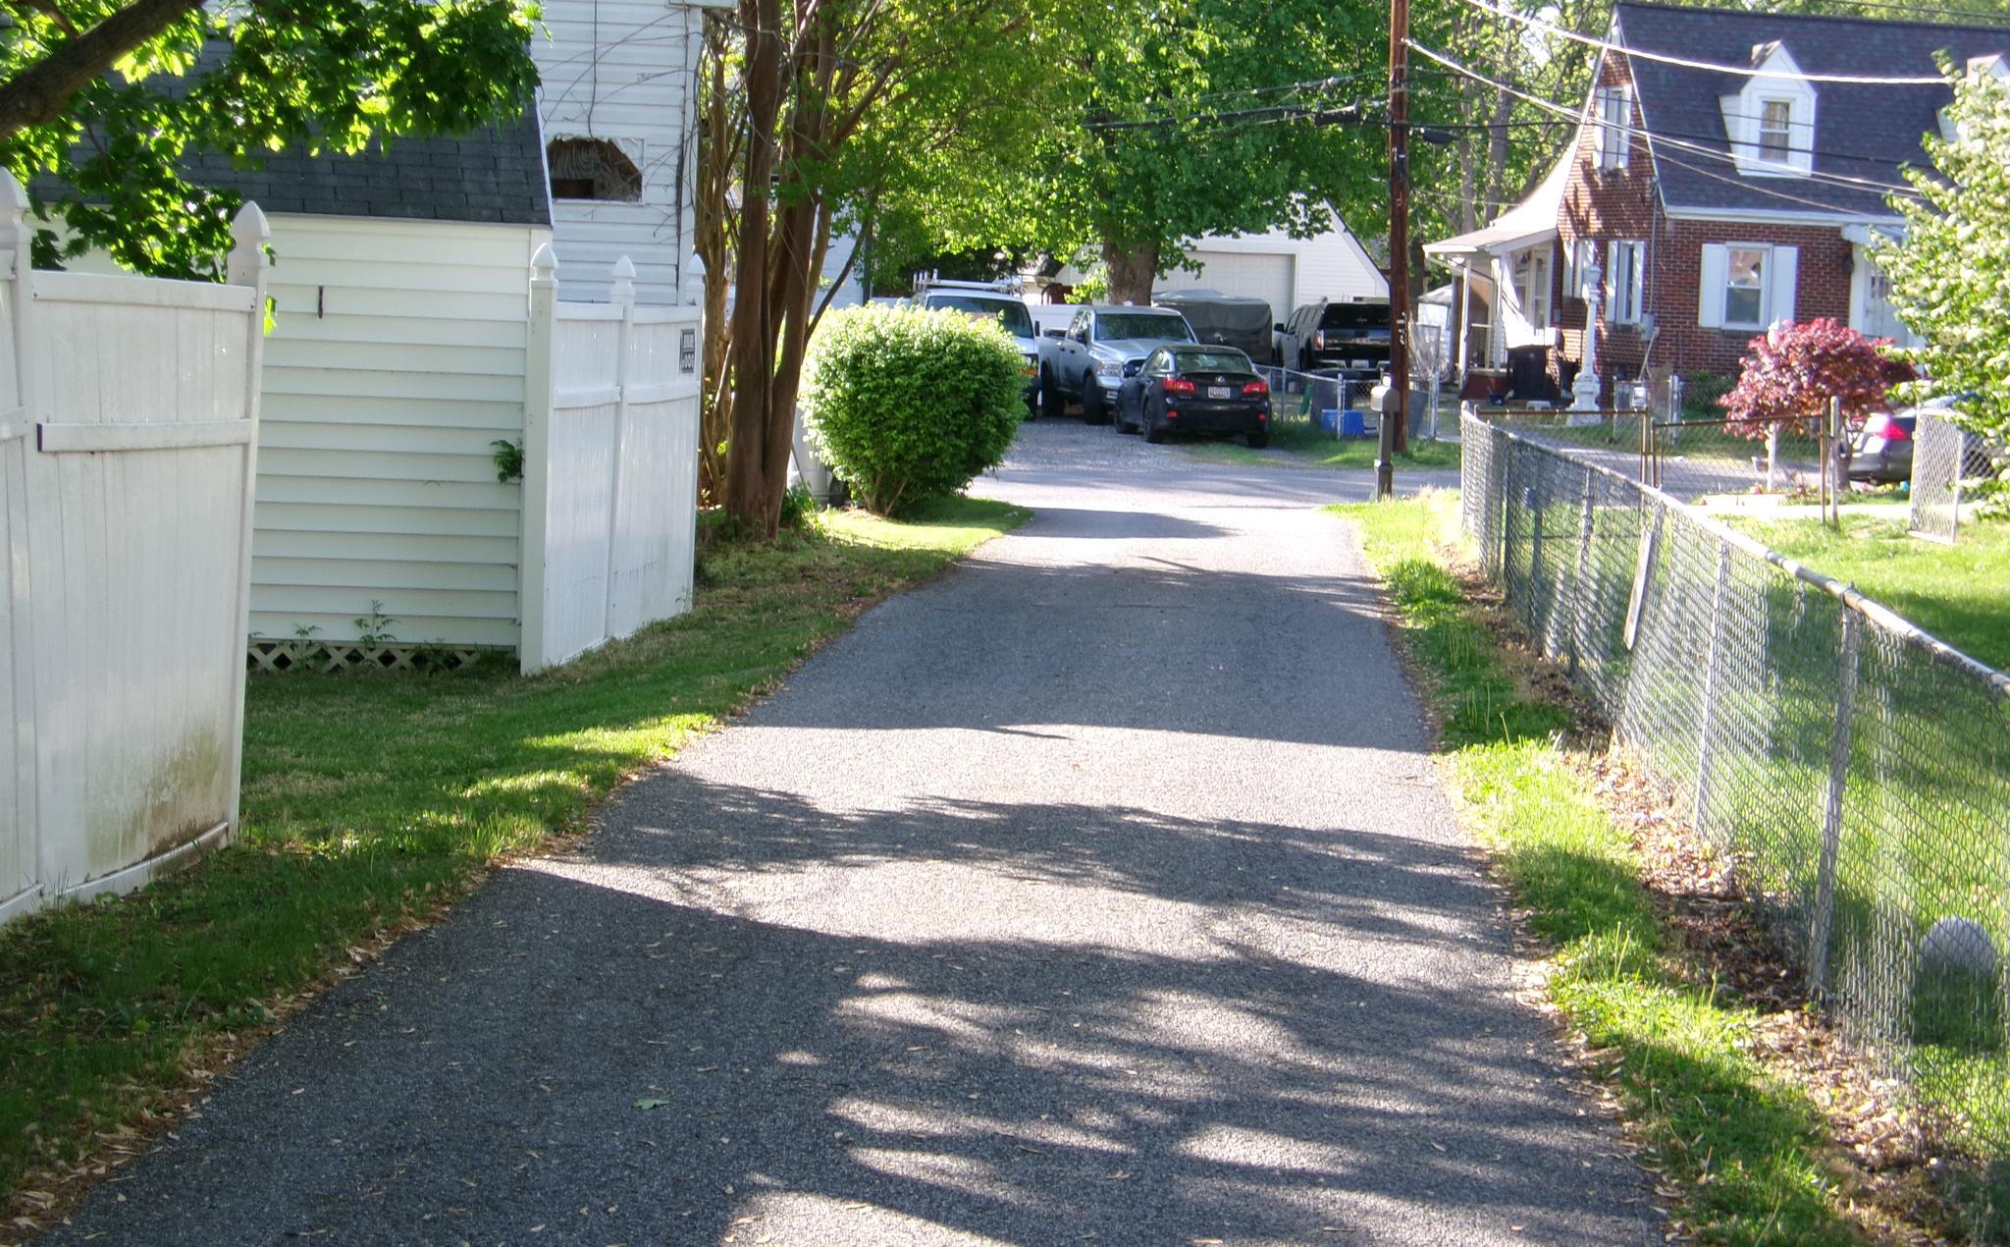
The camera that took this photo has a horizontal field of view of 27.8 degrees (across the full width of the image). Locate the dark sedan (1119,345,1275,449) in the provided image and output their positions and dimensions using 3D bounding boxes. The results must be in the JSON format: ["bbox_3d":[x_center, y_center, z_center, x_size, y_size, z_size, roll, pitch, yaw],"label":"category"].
[{"bbox_3d":[2.735,-3.446,61.143,1.820,1.430,4.580,1,5,-7],"label":"dark sedan"}]

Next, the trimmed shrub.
[{"bbox_3d":[-0.788,-1.912,36.225,1.980,1.880,1.950,2,5,0],"label":"trimmed shrub"}]

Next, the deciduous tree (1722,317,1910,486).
[{"bbox_3d":[9.733,-2.619,48.417,2.300,2.080,2.200,3,5,11],"label":"deciduous tree"}]

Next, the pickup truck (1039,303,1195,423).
[{"bbox_3d":[1.913,-4.239,66.623,2.050,1.920,5.800,1,5,-10],"label":"pickup truck"}]

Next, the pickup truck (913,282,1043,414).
[{"bbox_3d":[-0.632,-4.594,68.312,2.030,2.200,5.400,2,5,-4],"label":"pickup truck"}]

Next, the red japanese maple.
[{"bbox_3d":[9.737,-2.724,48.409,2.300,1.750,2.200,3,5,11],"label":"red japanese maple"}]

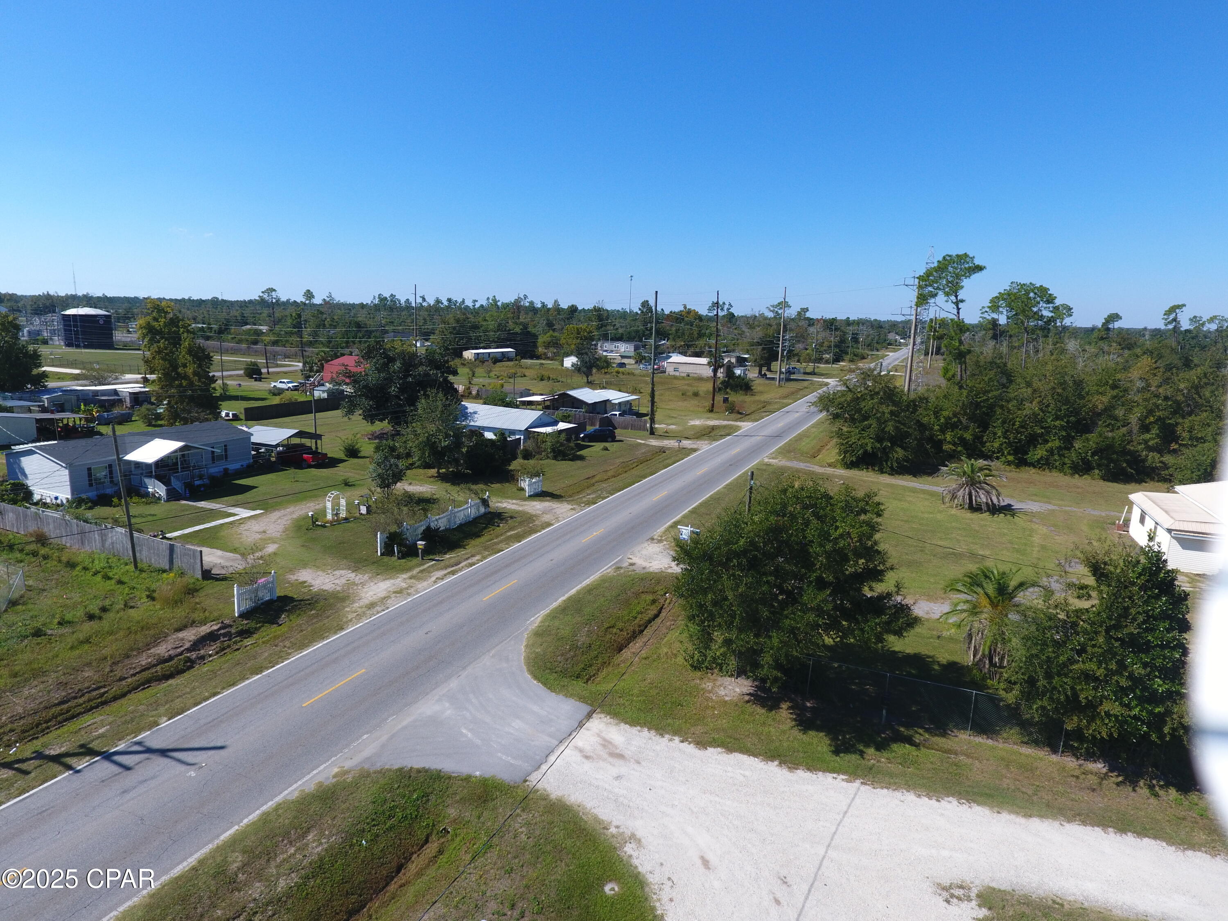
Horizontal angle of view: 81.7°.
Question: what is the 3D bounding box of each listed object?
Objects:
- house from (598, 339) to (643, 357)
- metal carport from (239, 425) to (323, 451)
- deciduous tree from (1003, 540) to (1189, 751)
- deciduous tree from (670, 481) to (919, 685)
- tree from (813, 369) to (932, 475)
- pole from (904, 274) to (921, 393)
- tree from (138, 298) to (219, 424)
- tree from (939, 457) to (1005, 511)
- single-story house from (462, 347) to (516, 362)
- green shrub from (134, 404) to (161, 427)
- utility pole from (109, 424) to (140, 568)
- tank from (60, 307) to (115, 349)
[{"bbox_3d":[2.930,-45.769,286.901,15.800,4.300,8.200,7,13,25],"label":"house"},{"bbox_3d":[-34.198,-1.743,72.684,5.800,3.120,6.200,7,13,24],"label":"metal carport"},{"bbox_3d":[19.256,7.085,28.277,6.000,7.200,5.500,10,15,37],"label":"deciduous tree"},{"bbox_3d":[7.416,5.225,30.002,9.600,8.600,9.300,5,12,15],"label":"deciduous tree"},{"bbox_3d":[28.462,-4.634,78.232,11.600,10.200,10.800,6,13,20],"label":"tree"},{"bbox_3d":[63.367,-26.030,150.300,0.600,24.800,0.600,7,13,24],"label":"pole"},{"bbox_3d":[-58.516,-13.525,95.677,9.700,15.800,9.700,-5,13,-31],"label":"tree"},{"bbox_3d":[30.409,1.842,60.404,5.300,4.300,5.300,7,13,27],"label":"tree"},{"bbox_3d":[-39.726,-33.723,227.094,5.000,4.000,22.500,7,13,24],"label":"single-story house"},{"bbox_3d":[-60.240,-5.831,91.587,2.900,2.750,2.800,-6,14,-33],"label":"green shrub"},{"bbox_3d":[-27.816,2.222,40.278,0.270,8.591,0.270,-9,15,-34],"label":"utility pole"},{"bbox_3d":[-177.488,-44.795,239.278,13.600,13.000,13.600,-7,15,-36],"label":"tank"}]

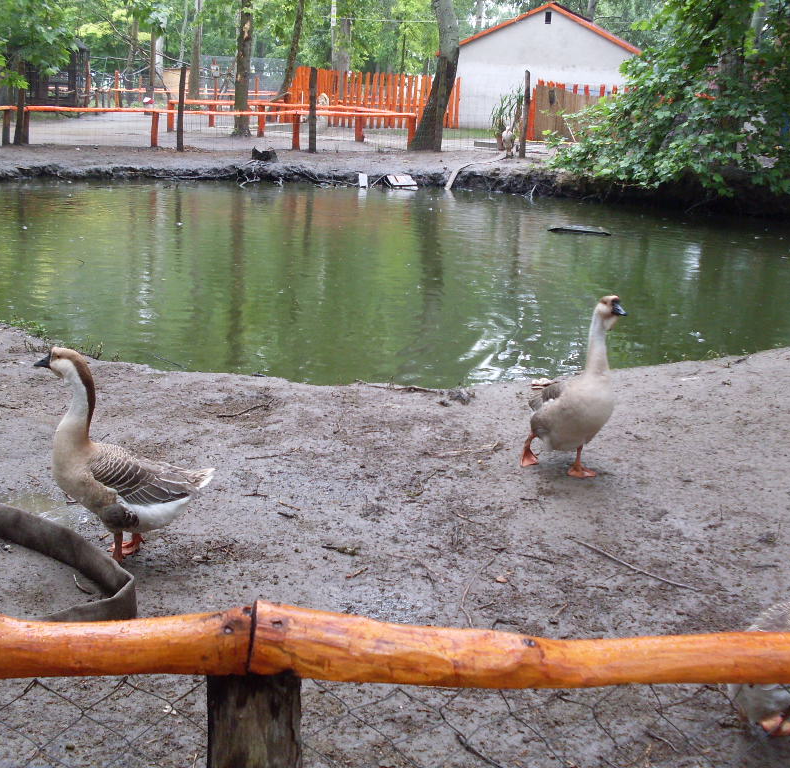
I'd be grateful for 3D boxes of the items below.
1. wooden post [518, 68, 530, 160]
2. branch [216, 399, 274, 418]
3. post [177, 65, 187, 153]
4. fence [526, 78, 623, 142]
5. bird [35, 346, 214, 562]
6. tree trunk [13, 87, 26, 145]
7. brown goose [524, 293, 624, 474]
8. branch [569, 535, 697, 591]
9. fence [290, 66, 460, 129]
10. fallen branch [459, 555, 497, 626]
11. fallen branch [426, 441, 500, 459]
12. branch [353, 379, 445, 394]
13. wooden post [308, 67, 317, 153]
[{"bbox_3d":[3.003,-6.142,25.610,0.161,1.930,0.161,3,15,0],"label":"wooden post"},{"bbox_3d":[-0.723,0.110,5.647,0.067,0.030,0.409,12,19,36],"label":"branch"},{"bbox_3d":[-4.236,-5.496,22.457,0.131,1.677,0.131,5,15,-1],"label":"post"},{"bbox_3d":[4.442,-6.719,27.664,2.478,1.496,0.120,1,15,0],"label":"fence"},{"bbox_3d":[-0.911,0.236,3.826,0.596,0.739,0.250,-2,16,-11],"label":"bird"},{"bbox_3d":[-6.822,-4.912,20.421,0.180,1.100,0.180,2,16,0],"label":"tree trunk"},{"bbox_3d":[0.768,-0.011,4.835,0.320,0.773,0.620,-9,19,-38],"label":"brown goose"},{"bbox_3d":[0.817,0.613,3.920,0.050,0.025,0.585,-11,19,-37],"label":"branch"},{"bbox_3d":[-0.548,-9.059,35.784,5.478,1.654,0.120,-1,16,-13],"label":"fence"},{"bbox_3d":[0.267,0.663,3.699,0.070,0.025,0.563,4,16,12],"label":"fallen branch"},{"bbox_3d":[0.320,0.286,5.075,0.413,0.030,0.050,-9,18,-33],"label":"fallen branch"},{"bbox_3d":[0.015,-0.003,6.255,0.506,0.050,0.090,7,16,16],"label":"branch"},{"bbox_3d":[-1.768,-5.995,24.587,0.144,1.788,0.144,3,15,0],"label":"wooden post"}]

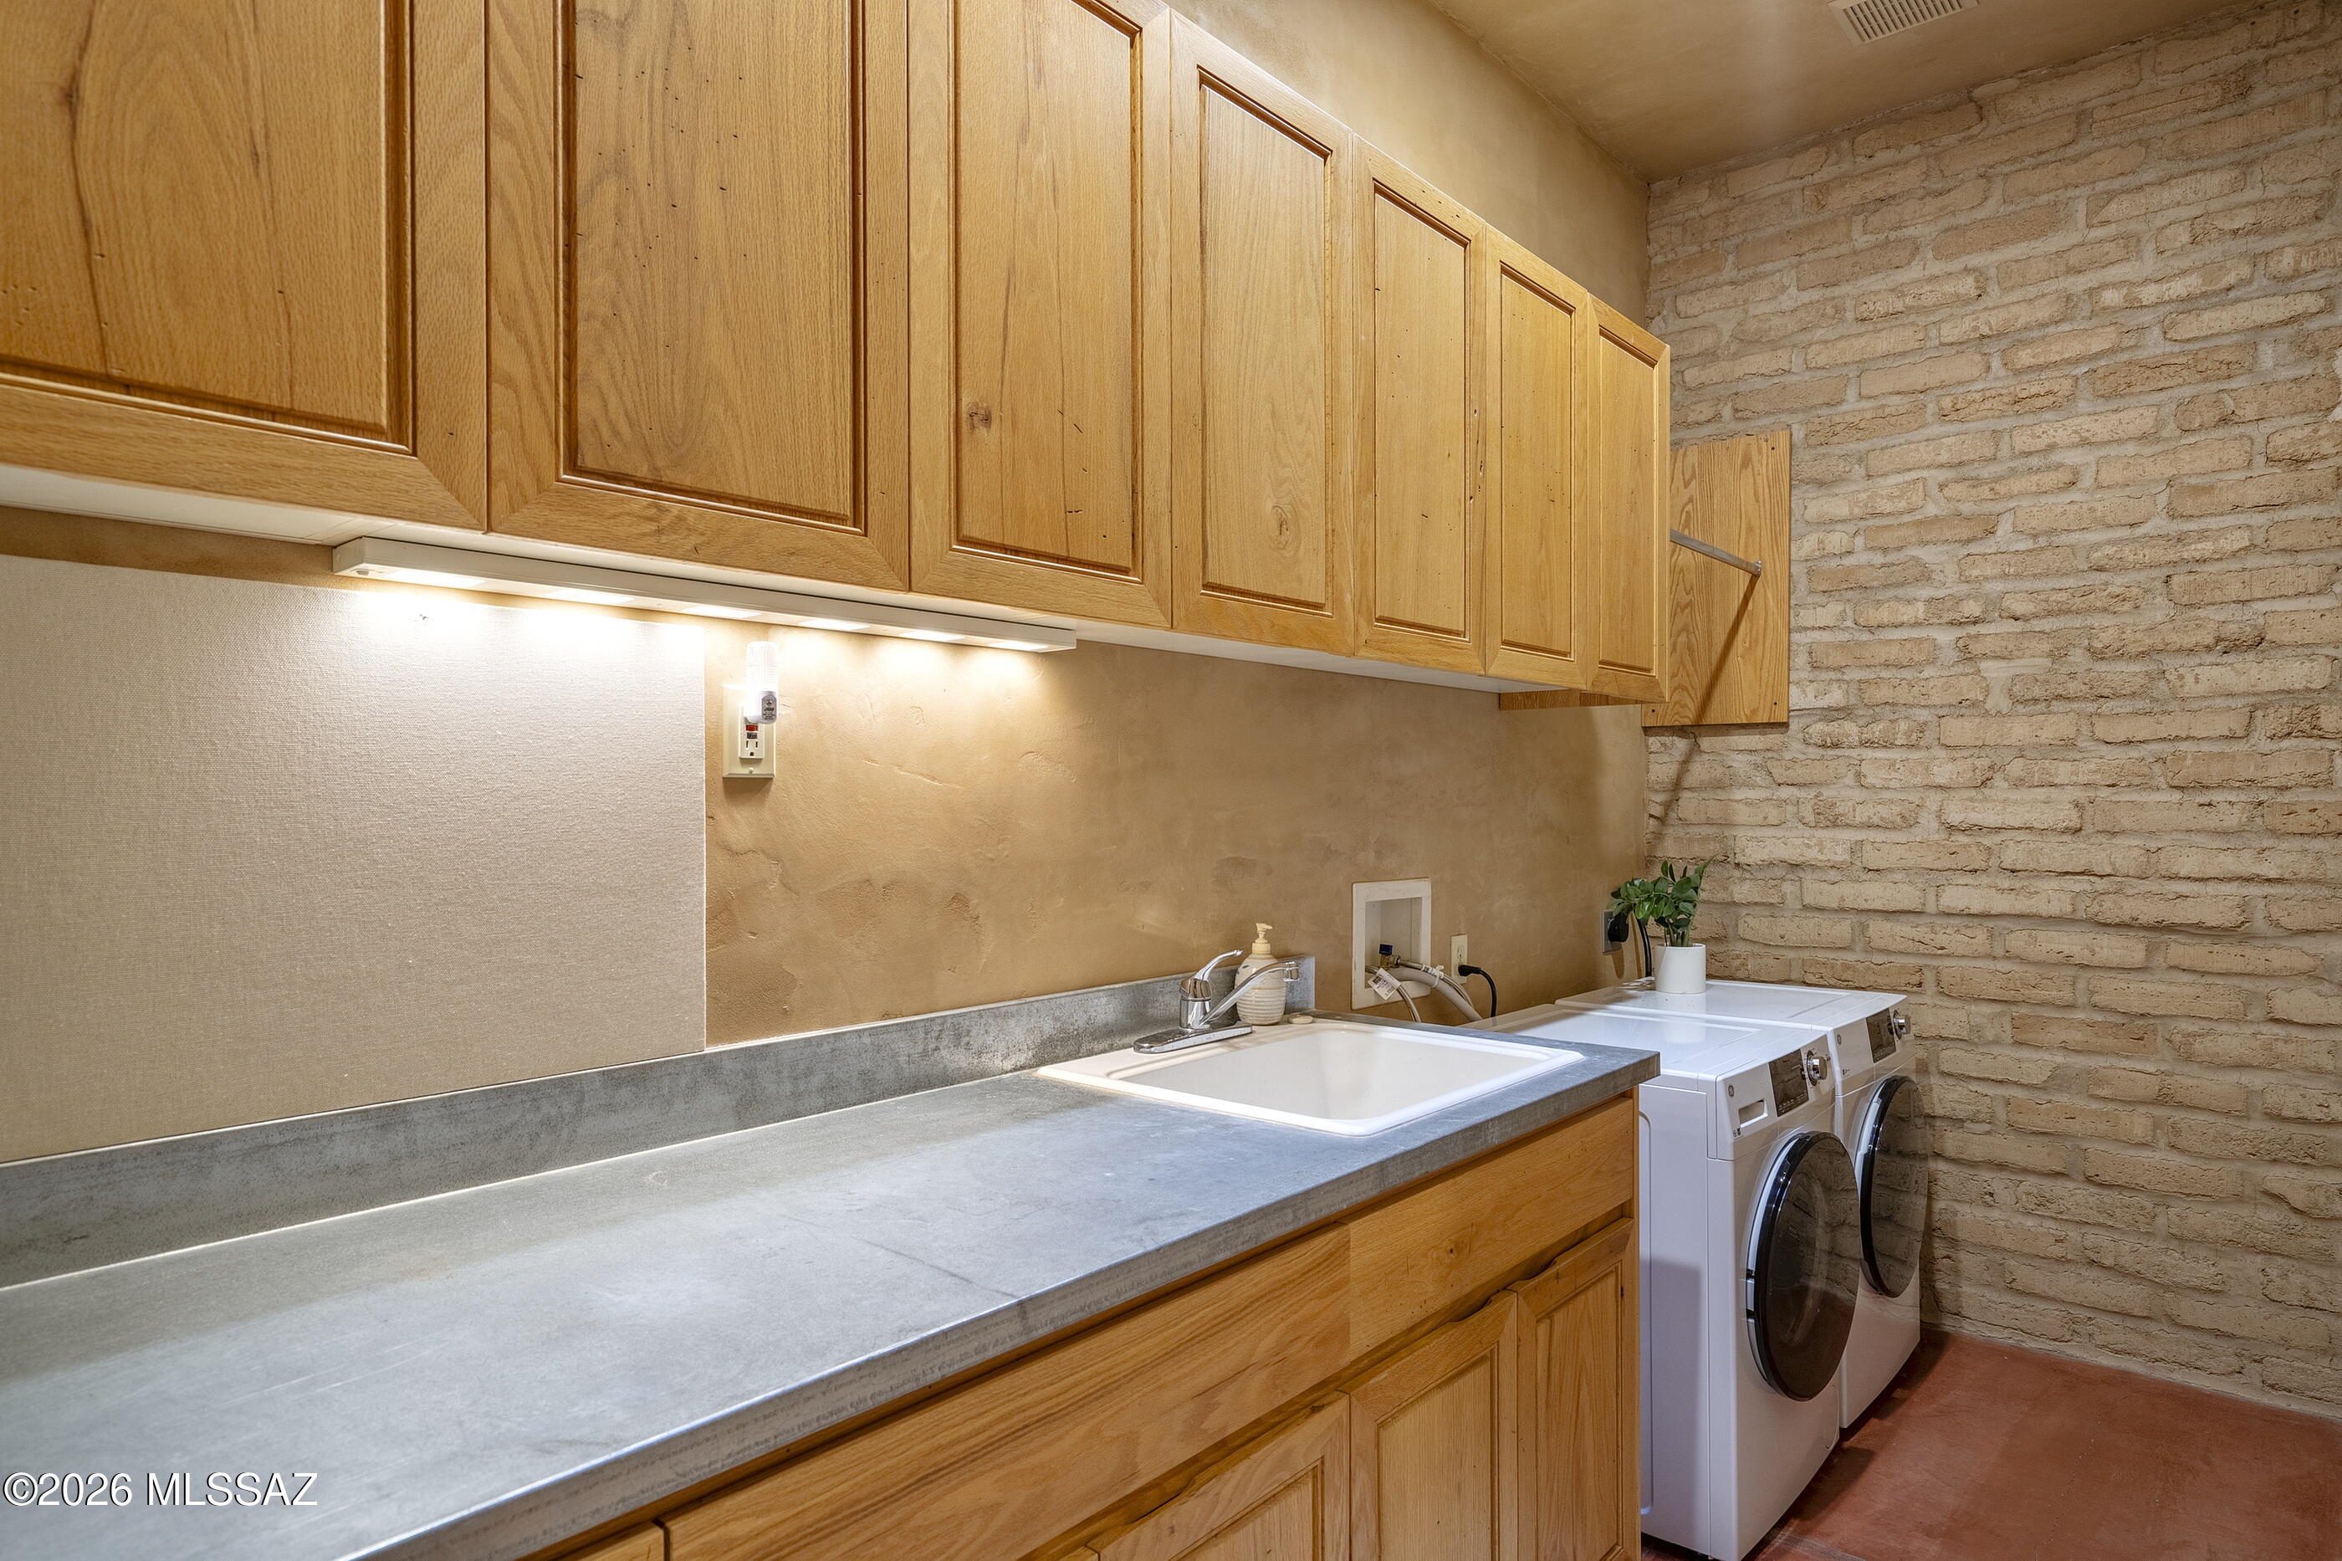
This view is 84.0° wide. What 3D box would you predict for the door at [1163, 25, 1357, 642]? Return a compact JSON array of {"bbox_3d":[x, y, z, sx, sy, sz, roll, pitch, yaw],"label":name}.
[{"bbox_3d":[0.127,-0.569,1.764,0.021,0.768,0.395,-1,-1,42],"label":"door"}]

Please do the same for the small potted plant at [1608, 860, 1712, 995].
[{"bbox_3d":[1.226,0.358,3.234,0.220,0.325,0.240,-1,-1,42],"label":"small potted plant"}]

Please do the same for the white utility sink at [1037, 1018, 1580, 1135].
[{"bbox_3d":[0.226,0.555,1.962,0.562,0.285,0.640,-1,-1,42],"label":"white utility sink"}]

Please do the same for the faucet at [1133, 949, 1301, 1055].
[{"bbox_3d":[0.110,0.343,2.049,0.255,0.157,0.255,-1,-1,42],"label":"faucet"}]

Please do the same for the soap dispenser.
[{"bbox_3d":[0.158,0.340,2.273,0.088,0.167,0.088,0,-1,0],"label":"soap dispenser"}]

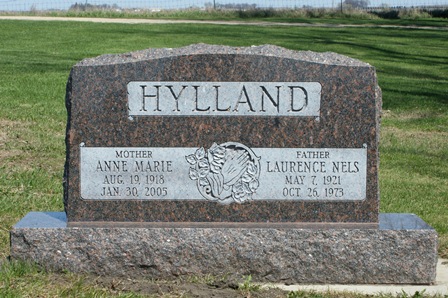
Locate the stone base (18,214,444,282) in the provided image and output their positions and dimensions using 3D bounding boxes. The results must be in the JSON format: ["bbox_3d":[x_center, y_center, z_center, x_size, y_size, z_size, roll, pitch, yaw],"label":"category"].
[{"bbox_3d":[0.001,0.386,3.286,1.610,0.215,0.295,0,9,0],"label":"stone base"}]

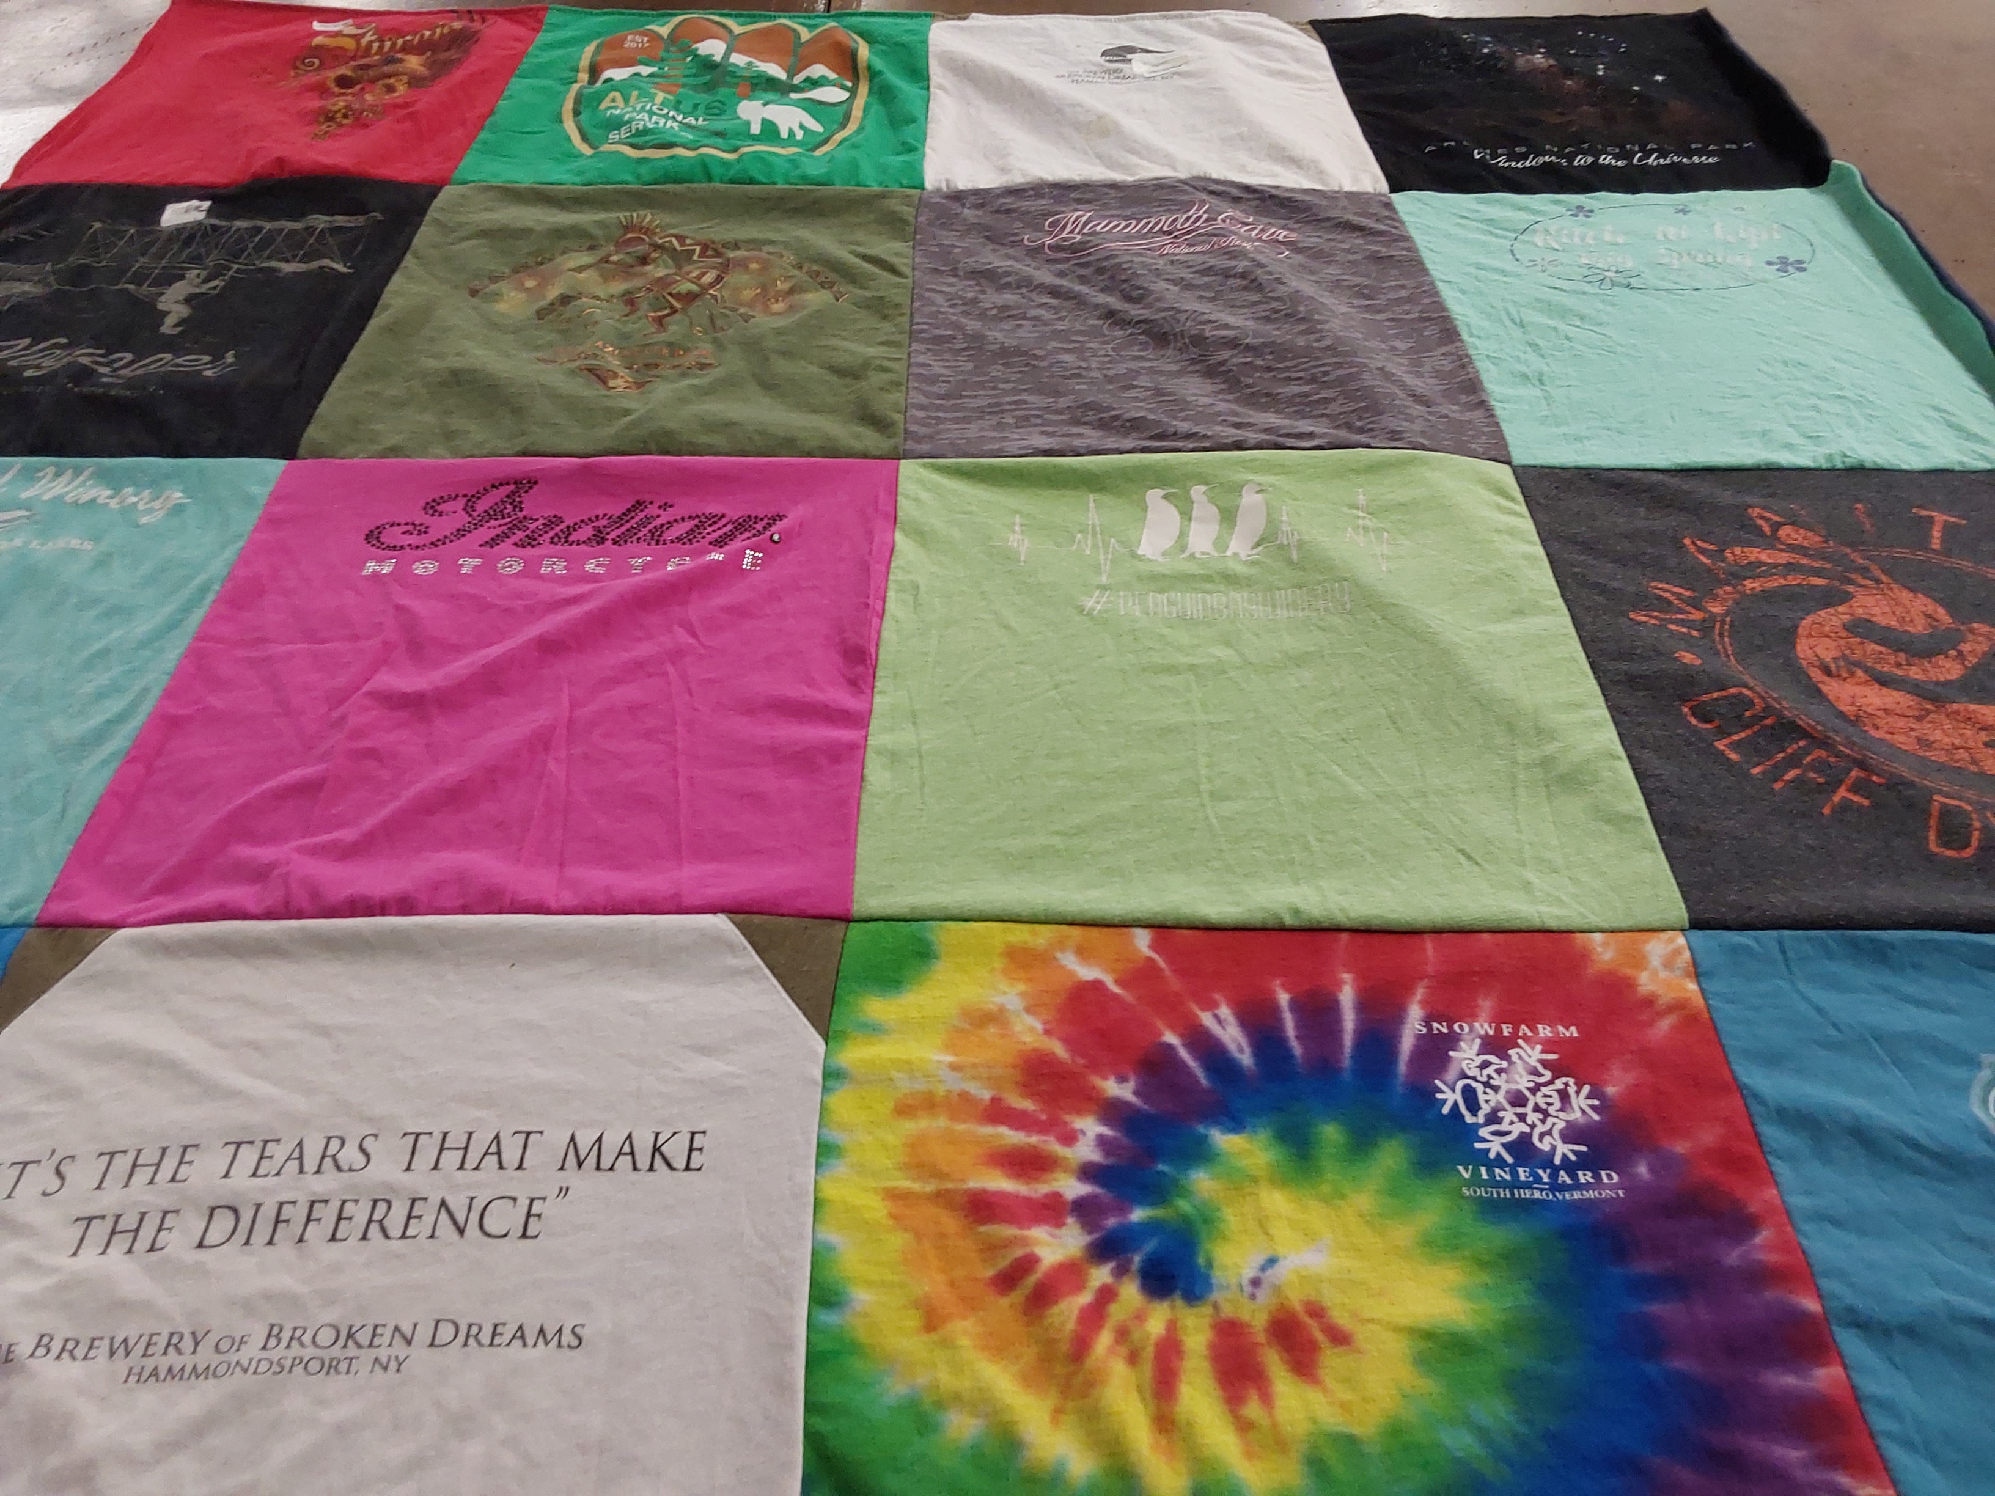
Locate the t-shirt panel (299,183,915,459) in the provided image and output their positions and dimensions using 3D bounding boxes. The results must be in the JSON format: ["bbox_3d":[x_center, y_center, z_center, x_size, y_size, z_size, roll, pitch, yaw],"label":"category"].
[{"bbox_3d":[-0.256,-0.322,1.176,0.389,0.020,0.400,0,43,0],"label":"t-shirt panel"}]

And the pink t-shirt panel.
[{"bbox_3d":[-0.256,-0.053,0.892,0.388,0.020,0.387,0,43,0],"label":"pink t-shirt panel"}]

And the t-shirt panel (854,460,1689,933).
[{"bbox_3d":[0.130,-0.051,0.894,0.394,0.020,0.391,0,43,0],"label":"t-shirt panel"}]

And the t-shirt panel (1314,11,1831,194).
[{"bbox_3d":[0.515,-0.609,1.475,0.400,0.030,0.411,0,43,0],"label":"t-shirt panel"}]

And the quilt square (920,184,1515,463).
[{"bbox_3d":[0.133,-0.319,1.177,0.389,0.020,0.399,0,43,0],"label":"quilt square"}]

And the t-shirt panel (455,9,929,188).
[{"bbox_3d":[-0.257,-0.599,1.468,0.388,0.020,0.407,0,43,0],"label":"t-shirt panel"}]

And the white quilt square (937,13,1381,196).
[{"bbox_3d":[0.127,-0.592,1.464,0.380,0.020,0.394,0,43,0],"label":"white quilt square"}]

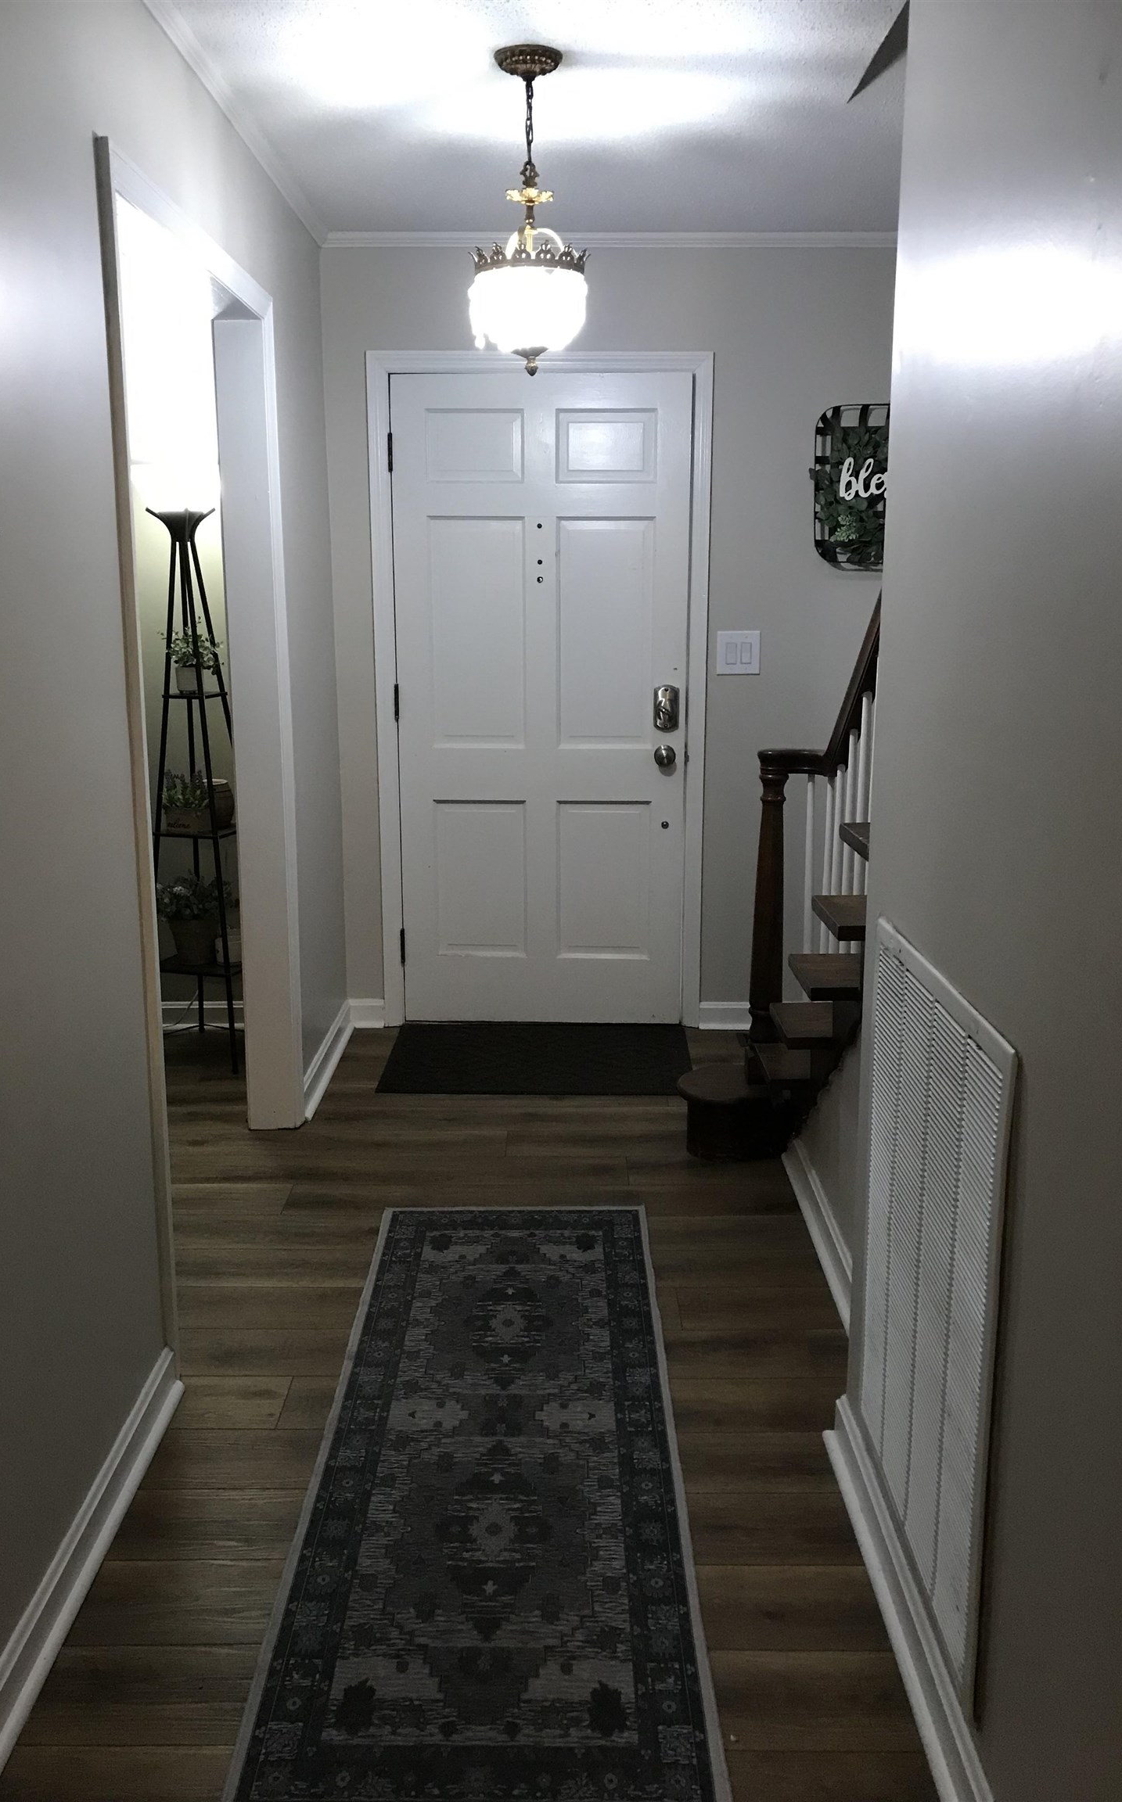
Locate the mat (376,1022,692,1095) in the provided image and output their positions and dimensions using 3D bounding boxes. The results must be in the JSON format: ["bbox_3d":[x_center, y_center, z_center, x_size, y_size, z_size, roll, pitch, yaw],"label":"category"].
[{"bbox_3d":[-0.063,0.480,4.469,0.920,0.011,0.665,0,12,0],"label":"mat"}]

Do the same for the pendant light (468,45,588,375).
[{"bbox_3d":[-0.064,-1.367,2.920,0.242,0.597,0.242,0,12,0],"label":"pendant light"}]

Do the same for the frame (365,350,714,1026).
[{"bbox_3d":[-0.061,-0.622,4.620,1.041,2.105,0.102,0,12,0],"label":"frame"}]

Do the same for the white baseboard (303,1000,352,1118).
[{"bbox_3d":[-0.694,0.460,4.369,0.028,0.092,0.865,0,12,0],"label":"white baseboard"}]

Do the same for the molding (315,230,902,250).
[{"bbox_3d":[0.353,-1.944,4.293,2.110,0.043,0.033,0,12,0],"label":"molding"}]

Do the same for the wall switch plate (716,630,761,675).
[{"bbox_3d":[0.556,-0.775,4.552,0.136,0.132,0.010,0,12,0],"label":"wall switch plate"}]

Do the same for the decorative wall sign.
[{"bbox_3d":[1.006,-1.248,4.423,0.495,0.488,0.065,0,12,0],"label":"decorative wall sign"}]

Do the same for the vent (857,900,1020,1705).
[{"bbox_3d":[0.472,0.490,1.902,0.018,0.803,0.660,0,12,0],"label":"vent"}]

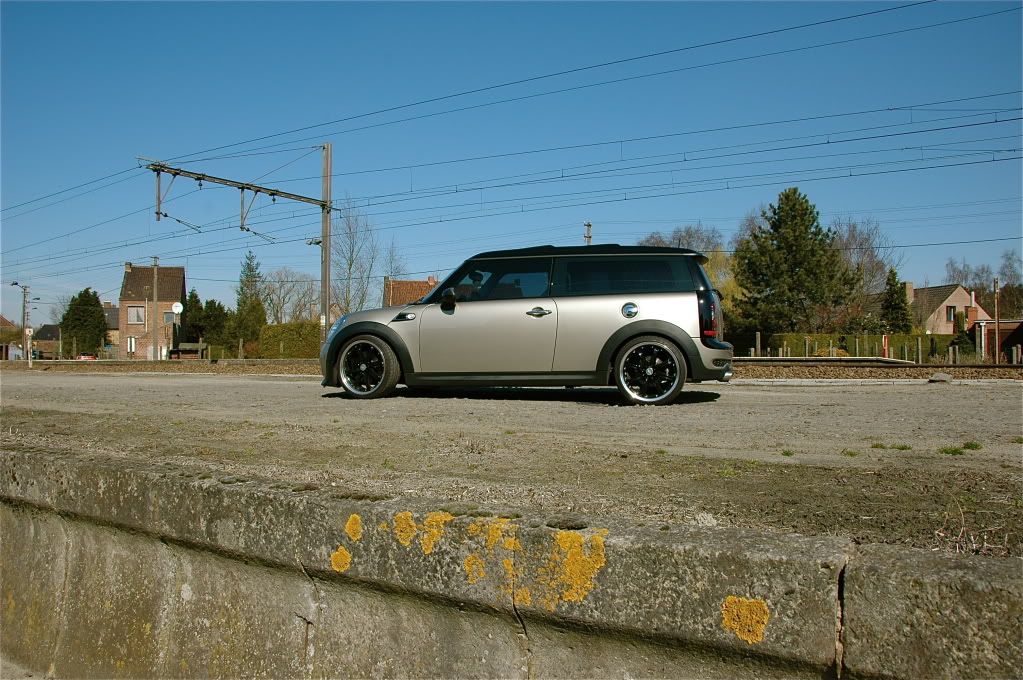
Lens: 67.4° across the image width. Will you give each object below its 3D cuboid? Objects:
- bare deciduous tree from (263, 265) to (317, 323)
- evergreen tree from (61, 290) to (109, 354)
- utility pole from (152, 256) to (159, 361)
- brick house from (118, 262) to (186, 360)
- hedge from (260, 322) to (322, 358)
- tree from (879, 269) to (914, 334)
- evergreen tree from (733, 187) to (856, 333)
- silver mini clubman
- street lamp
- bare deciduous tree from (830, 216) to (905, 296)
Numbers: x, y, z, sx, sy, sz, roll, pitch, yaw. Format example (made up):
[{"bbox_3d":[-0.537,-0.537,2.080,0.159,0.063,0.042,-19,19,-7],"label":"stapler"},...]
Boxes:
[{"bbox_3d":[-21.336,-2.655,74.000,5.406,8.978,5.213,0,-1,0],"label":"bare deciduous tree"},{"bbox_3d":[-35.088,-0.927,63.067,3.900,6.610,3.800,0,-2,0],"label":"evergreen tree"},{"bbox_3d":[-26.009,-2.301,56.000,0.400,7.598,0.350,0,-1,0],"label":"utility pole"},{"bbox_3d":[-32.288,-2.143,69.504,5.200,9.400,5.700,1,-2,-16],"label":"brick house"},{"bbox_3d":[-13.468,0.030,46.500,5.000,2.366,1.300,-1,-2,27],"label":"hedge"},{"bbox_3d":[27.554,-1.937,55.000,2.440,6.673,2.440,0,-1,0],"label":"tree"},{"bbox_3d":[15.890,-3.392,43.122,6.700,10.380,6.500,0,-2,0],"label":"evergreen tree"},{"bbox_3d":[0.092,-0.167,7.330,3.960,1.430,1.730,-1,-1,14],"label":"silver mini clubman"},{"bbox_3d":[-42.355,-1.236,66.077,1.400,7.340,0.350,0,-2,-6],"label":"street lamp"},{"bbox_3d":[24.742,-3.241,54.127,6.300,10.920,6.000,0,-2,0],"label":"bare deciduous tree"}]

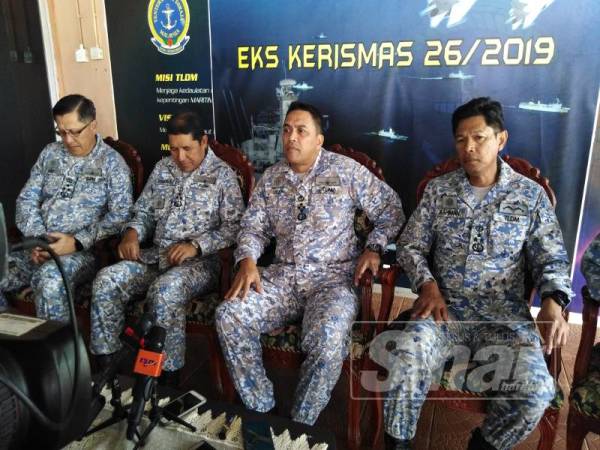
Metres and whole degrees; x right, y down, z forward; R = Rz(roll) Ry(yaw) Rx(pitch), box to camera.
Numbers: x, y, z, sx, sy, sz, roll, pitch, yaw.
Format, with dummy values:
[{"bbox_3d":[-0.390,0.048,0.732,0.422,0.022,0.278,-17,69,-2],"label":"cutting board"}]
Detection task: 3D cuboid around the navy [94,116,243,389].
[{"bbox_3d":[-0.619,0.092,1.939,0.540,1.220,0.760,5,14,24],"label":"navy"}]

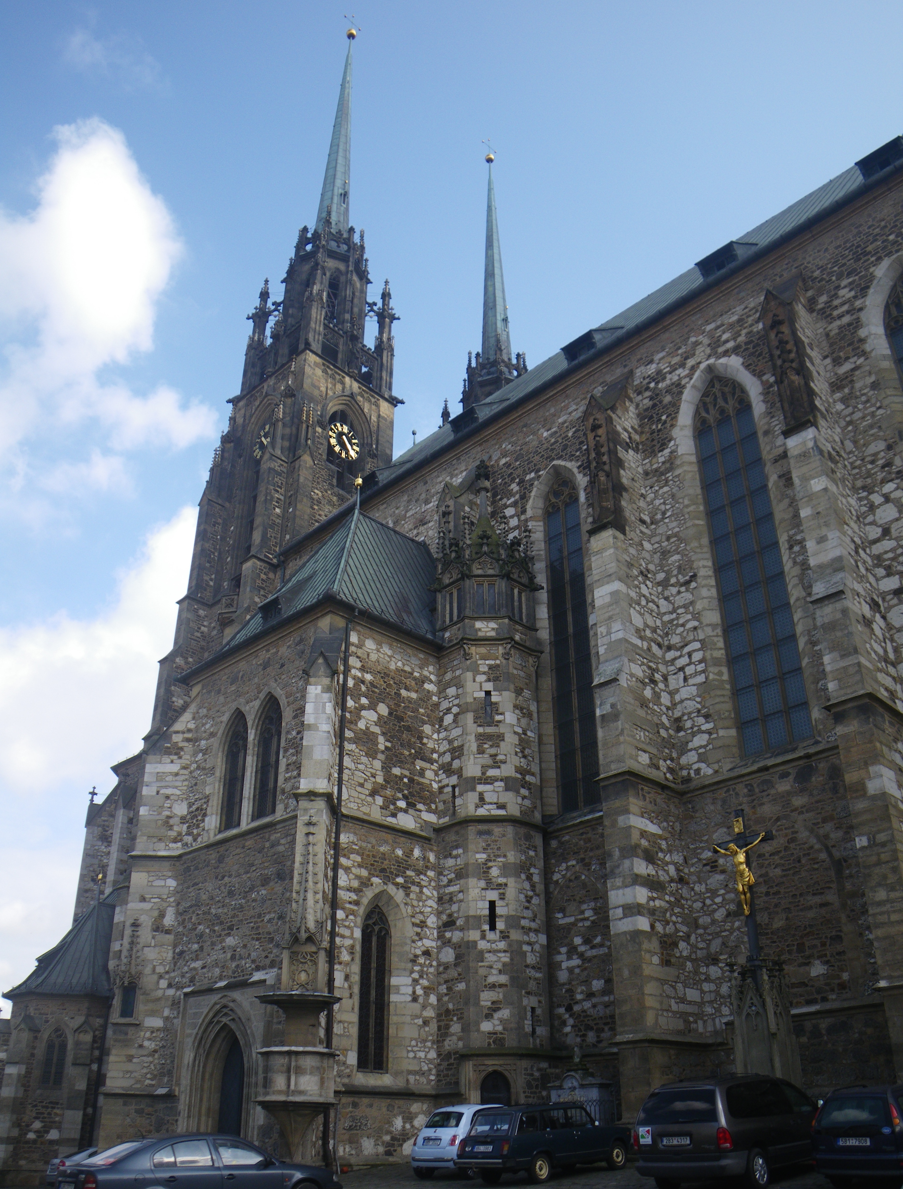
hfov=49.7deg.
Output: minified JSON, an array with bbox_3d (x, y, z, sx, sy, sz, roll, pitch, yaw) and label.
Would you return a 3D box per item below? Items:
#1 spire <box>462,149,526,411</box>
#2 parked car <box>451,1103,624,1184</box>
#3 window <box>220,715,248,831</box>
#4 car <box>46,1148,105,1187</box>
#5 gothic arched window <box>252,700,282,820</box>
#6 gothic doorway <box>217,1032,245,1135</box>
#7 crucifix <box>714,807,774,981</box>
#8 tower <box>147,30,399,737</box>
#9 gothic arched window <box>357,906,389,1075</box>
[{"bbox_3d":[3.733,-27.877,84.097,5.200,31.800,5.200,-26,-38,38],"label":"spire"},{"bbox_3d":[2.150,12.120,21.550,4.120,1.440,1.620,22,-36,-38],"label":"parked car"},{"bbox_3d":[-7.542,6.126,34.603,1.650,4.300,0.400,-26,-38,38],"label":"window"},{"bbox_3d":[-11.214,19.406,32.730,4.350,1.450,1.730,24,-37,-37],"label":"car"},{"bbox_3d":[-6.158,5.452,33.406,1.650,4.300,0.400,-26,-38,38],"label":"gothic arched window"},{"bbox_3d":[-6.368,14.971,28.858,1.500,4.000,0.450,-26,-38,38],"label":"gothic doorway"},{"bbox_3d":[7.268,7.231,23.899,1.700,4.150,0.400,-26,-38,38],"label":"crucifix"},{"bbox_3d":[-8.882,-11.119,60.540,10.500,81.500,10.500,-26,-38,38],"label":"tower"},{"bbox_3d":[-2.280,11.835,29.407,0.400,4.650,1.250,-26,-38,38],"label":"gothic arched window"}]

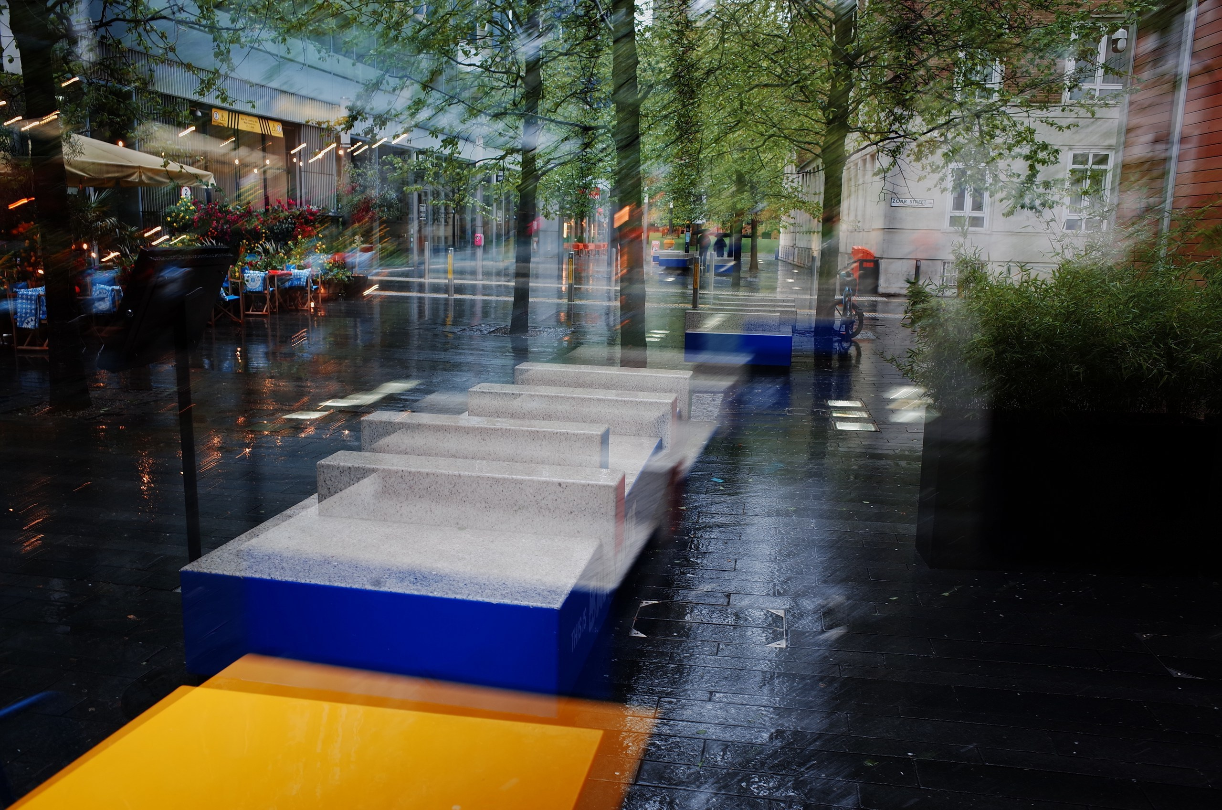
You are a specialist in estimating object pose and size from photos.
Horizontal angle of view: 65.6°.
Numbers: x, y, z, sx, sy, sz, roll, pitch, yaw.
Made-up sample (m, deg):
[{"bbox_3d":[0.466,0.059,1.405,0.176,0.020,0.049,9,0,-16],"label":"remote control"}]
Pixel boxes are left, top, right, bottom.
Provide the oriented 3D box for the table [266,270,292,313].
[{"bbox_3d":[-6.415,-2.199,18.394,0.620,0.730,0.620,4,11,14],"label":"table"}]

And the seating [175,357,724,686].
[{"bbox_3d":[-0.444,0.373,5.496,1.470,0.660,4.500,4,11,10],"label":"seating"}]

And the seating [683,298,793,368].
[{"bbox_3d":[1.992,-1.176,14.335,1.450,0.660,4.500,3,10,8],"label":"seating"}]

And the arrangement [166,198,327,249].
[{"bbox_3d":[-7.804,-3.883,20.300,3.350,1.050,0.850,2,10,0],"label":"arrangement"}]

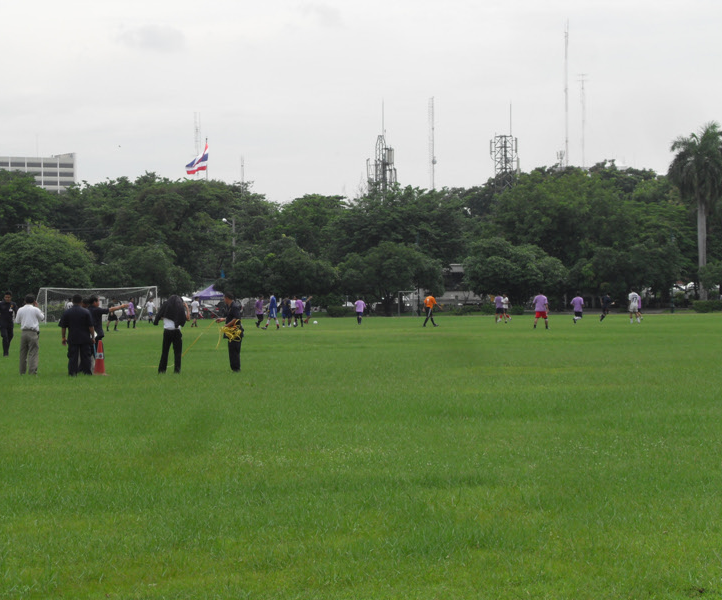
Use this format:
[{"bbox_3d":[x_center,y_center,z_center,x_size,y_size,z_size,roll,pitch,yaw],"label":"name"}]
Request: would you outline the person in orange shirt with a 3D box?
[{"bbox_3d":[3.366,0.478,115.000,0.750,1.710,0.600,-1,0,-41],"label":"person in orange shirt"}]

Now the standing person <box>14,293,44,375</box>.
[{"bbox_3d":[-6.898,0.736,49.200,0.570,1.700,0.420,-1,0,14],"label":"standing person"}]

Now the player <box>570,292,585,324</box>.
[{"bbox_3d":[10.516,0.374,114.500,0.620,1.600,0.600,-1,0,30],"label":"player"}]

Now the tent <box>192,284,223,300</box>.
[{"bbox_3d":[-12.410,0.125,197.000,3.000,2.900,3.000,-1,0,-15],"label":"tent"}]

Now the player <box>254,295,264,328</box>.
[{"bbox_3d":[-5.019,0.566,116.000,0.550,1.670,0.500,-1,0,23],"label":"player"}]

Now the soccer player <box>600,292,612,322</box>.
[{"bbox_3d":[13.201,0.405,126.500,0.750,1.570,0.550,-1,0,-37],"label":"soccer player"}]

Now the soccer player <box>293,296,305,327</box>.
[{"bbox_3d":[-3.222,0.613,122.500,0.550,1.640,0.550,-1,0,-41],"label":"soccer player"}]

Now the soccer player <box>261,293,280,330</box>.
[{"bbox_3d":[-4.219,0.539,110.500,0.820,1.730,0.550,-1,0,-15],"label":"soccer player"}]

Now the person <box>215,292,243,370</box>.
[{"bbox_3d":[-2.723,0.676,49.000,0.500,1.710,0.500,-1,0,-22],"label":"person"}]

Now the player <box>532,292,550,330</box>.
[{"bbox_3d":[7.957,0.457,104.500,0.720,1.700,0.450,-1,0,9],"label":"player"}]

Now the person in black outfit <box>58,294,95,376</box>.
[{"bbox_3d":[-5.857,0.733,48.700,0.700,1.700,0.380,-1,0,5],"label":"person in black outfit"}]

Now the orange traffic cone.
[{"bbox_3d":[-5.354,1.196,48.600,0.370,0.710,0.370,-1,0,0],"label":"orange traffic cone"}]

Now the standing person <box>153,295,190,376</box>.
[{"bbox_3d":[-3.997,0.735,49.800,0.720,1.690,0.500,-1,0,0],"label":"standing person"}]

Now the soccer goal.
[{"bbox_3d":[-17.505,0.378,156.159,7.450,2.450,2.500,-1,0,-22],"label":"soccer goal"}]

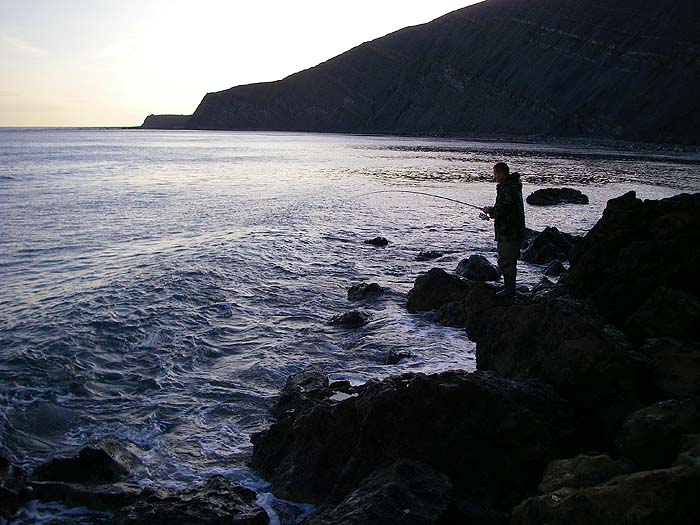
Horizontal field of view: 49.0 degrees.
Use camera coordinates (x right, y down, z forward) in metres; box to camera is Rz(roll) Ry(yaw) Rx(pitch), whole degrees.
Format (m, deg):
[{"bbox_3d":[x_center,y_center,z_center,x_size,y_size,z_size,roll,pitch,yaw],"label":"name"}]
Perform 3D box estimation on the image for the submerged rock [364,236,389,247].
[{"bbox_3d":[0.686,-0.555,19.880,0.621,0.212,0.466,0,10,2],"label":"submerged rock"}]

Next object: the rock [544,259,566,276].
[{"bbox_3d":[4.274,0.089,15.942,0.451,0.307,0.406,3,10,15],"label":"rock"}]

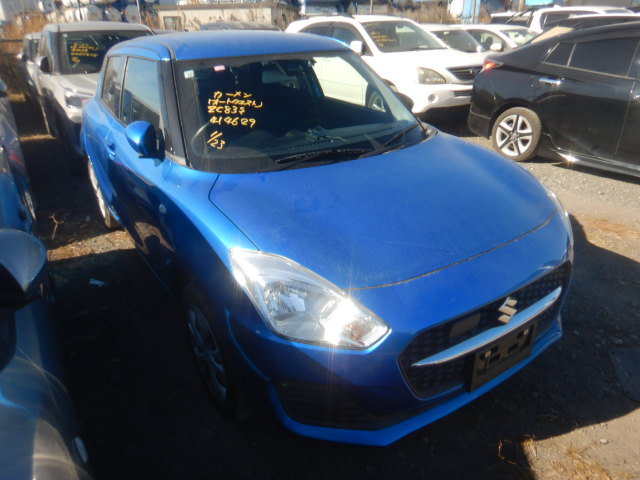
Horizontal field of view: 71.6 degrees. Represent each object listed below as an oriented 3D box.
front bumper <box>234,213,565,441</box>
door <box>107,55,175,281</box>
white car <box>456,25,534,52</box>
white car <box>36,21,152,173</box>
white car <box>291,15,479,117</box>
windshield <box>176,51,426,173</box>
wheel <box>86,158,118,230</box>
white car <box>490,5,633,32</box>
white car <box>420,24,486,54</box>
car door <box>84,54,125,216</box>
[{"bbox_3d":[0.489,0.313,1.799,1.690,0.630,0.600,-16,30,-30],"label":"front bumper"},{"bbox_3d":[-0.899,-0.380,2.347,0.260,1.130,1.110,-16,30,-30],"label":"door"},{"bbox_3d":[4.870,-4.961,11.929,1.730,1.500,4.200,-16,29,-28],"label":"white car"},{"bbox_3d":[-3.031,-2.316,6.576,1.695,1.620,3.995,-16,30,-28],"label":"white car"},{"bbox_3d":[1.114,-3.384,8.546,1.845,1.690,4.740,-15,29,-28],"label":"white car"},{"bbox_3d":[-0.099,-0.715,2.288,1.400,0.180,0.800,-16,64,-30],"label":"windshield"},{"bbox_3d":[-1.770,-0.410,3.712,0.190,0.610,0.610,-16,30,-30],"label":"wheel"},{"bbox_3d":[7.971,-5.726,12.997,1.820,1.860,4.600,-16,29,-28],"label":"white car"},{"bbox_3d":[2.682,-4.253,10.512,1.750,1.520,4.400,-16,29,-28],"label":"white car"},{"bbox_3d":[-1.444,-0.733,3.081,0.260,1.110,0.920,-16,30,-30],"label":"car door"}]

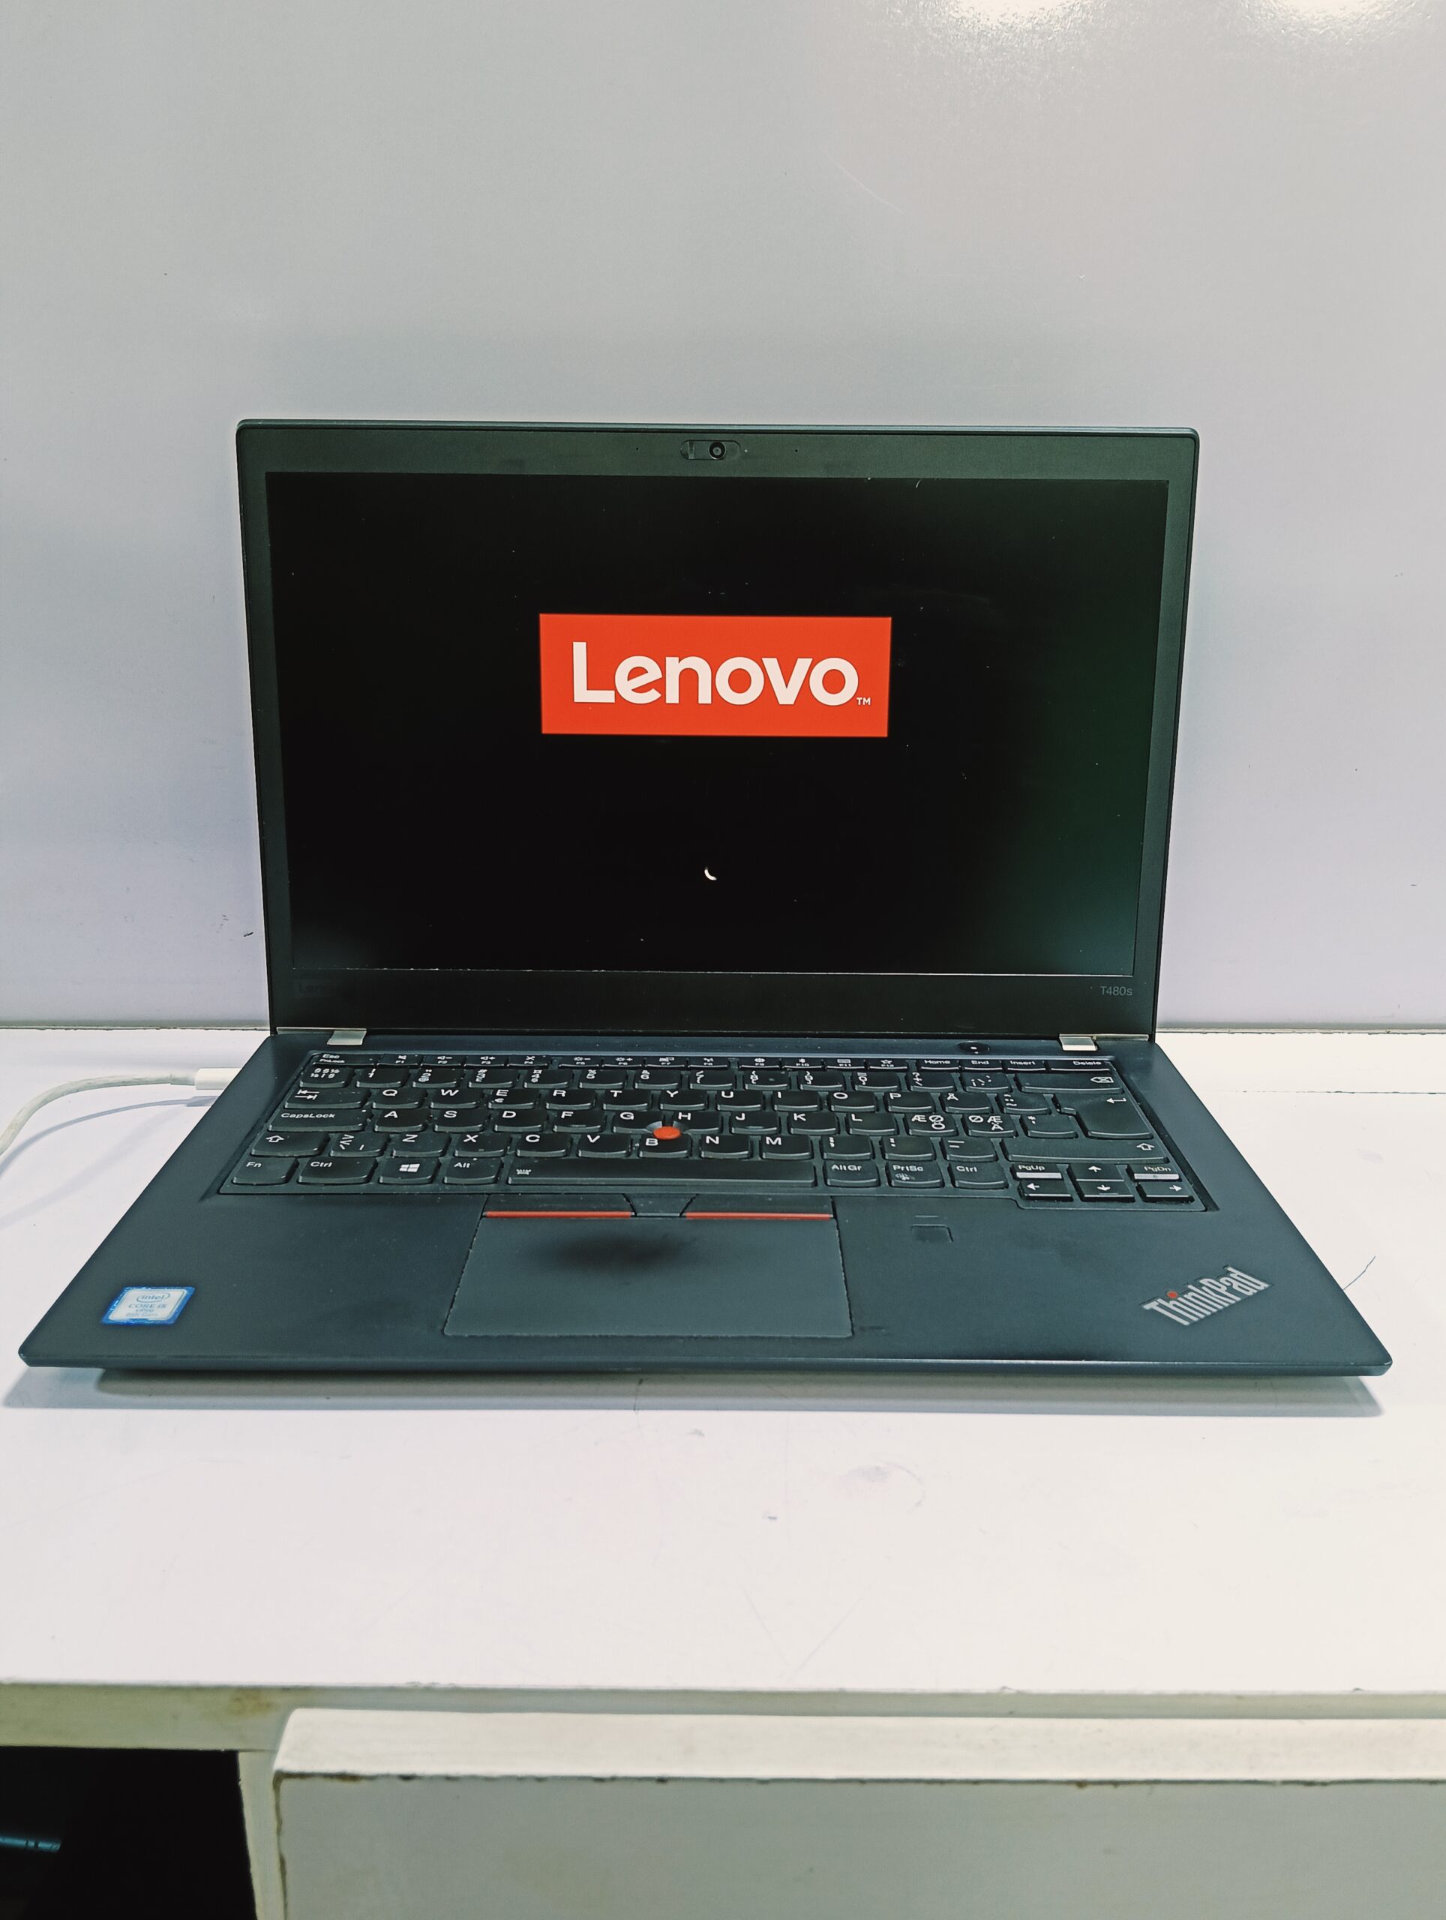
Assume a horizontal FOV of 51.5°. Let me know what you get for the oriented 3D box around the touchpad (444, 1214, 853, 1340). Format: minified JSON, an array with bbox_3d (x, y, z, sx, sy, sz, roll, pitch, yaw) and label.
[{"bbox_3d":[-0.018,0.084,0.398,0.100,0.003,0.061,1,18,0],"label":"touchpad"}]

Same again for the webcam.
[{"bbox_3d":[-0.004,-0.175,0.515,0.021,0.007,0.004,1,12,0],"label":"webcam"}]

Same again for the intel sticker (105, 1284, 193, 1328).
[{"bbox_3d":[-0.145,0.087,0.380,0.018,0.001,0.017,1,18,0],"label":"intel sticker"}]

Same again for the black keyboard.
[{"bbox_3d":[-0.004,0.054,0.492,0.288,0.005,0.119,1,18,0],"label":"black keyboard"}]

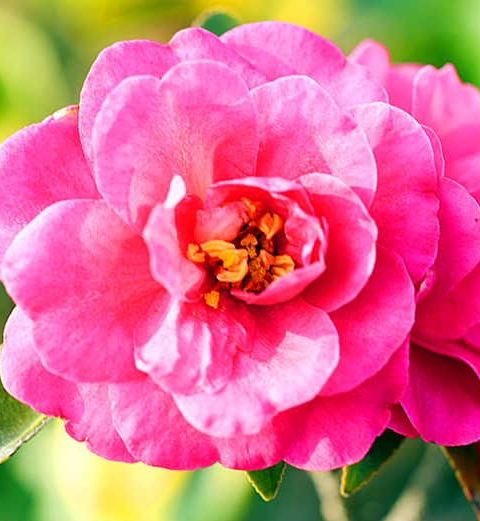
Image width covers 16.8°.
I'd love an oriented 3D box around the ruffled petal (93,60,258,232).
[{"bbox_3d":[-0.011,-0.020,0.296,0.029,0.032,0.011,-7,20,0],"label":"ruffled petal"}]

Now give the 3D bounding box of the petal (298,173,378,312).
[{"bbox_3d":[0.017,-0.003,0.297,0.019,0.025,0.010,-3,0,40],"label":"petal"}]

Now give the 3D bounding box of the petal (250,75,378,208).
[{"bbox_3d":[0.013,-0.021,0.300,0.023,0.027,0.010,25,18,0],"label":"petal"}]

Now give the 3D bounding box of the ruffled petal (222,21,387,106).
[{"bbox_3d":[0.014,-0.042,0.360,0.037,0.024,0.014,0,7,0],"label":"ruffled petal"}]

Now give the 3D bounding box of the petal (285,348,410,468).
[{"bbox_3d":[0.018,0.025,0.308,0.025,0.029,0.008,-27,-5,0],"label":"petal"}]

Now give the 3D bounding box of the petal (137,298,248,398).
[{"bbox_3d":[-0.009,0.015,0.293,0.020,0.018,0.010,12,-15,0],"label":"petal"}]

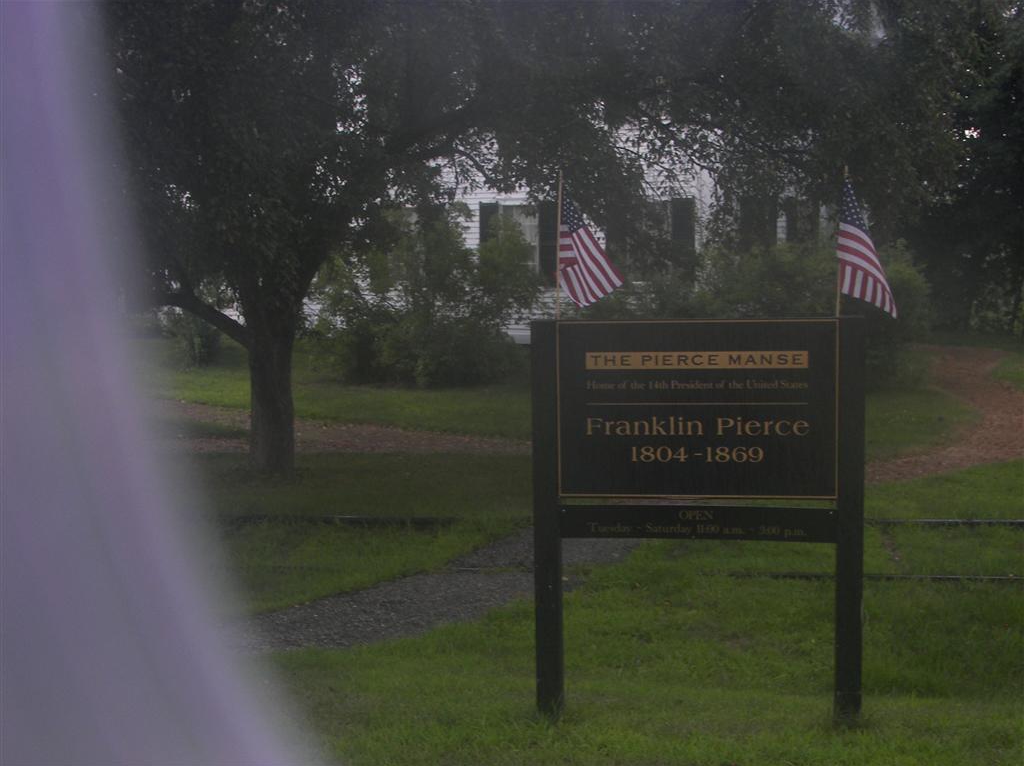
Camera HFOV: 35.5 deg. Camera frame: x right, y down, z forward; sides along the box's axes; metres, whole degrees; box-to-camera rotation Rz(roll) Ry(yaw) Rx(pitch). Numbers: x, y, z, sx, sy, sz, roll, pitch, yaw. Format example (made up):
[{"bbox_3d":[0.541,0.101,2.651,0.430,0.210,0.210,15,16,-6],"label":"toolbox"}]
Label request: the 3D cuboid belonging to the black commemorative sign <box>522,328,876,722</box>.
[{"bbox_3d":[0.664,0.486,5.735,1.169,1.460,0.100,0,8,8],"label":"black commemorative sign"}]

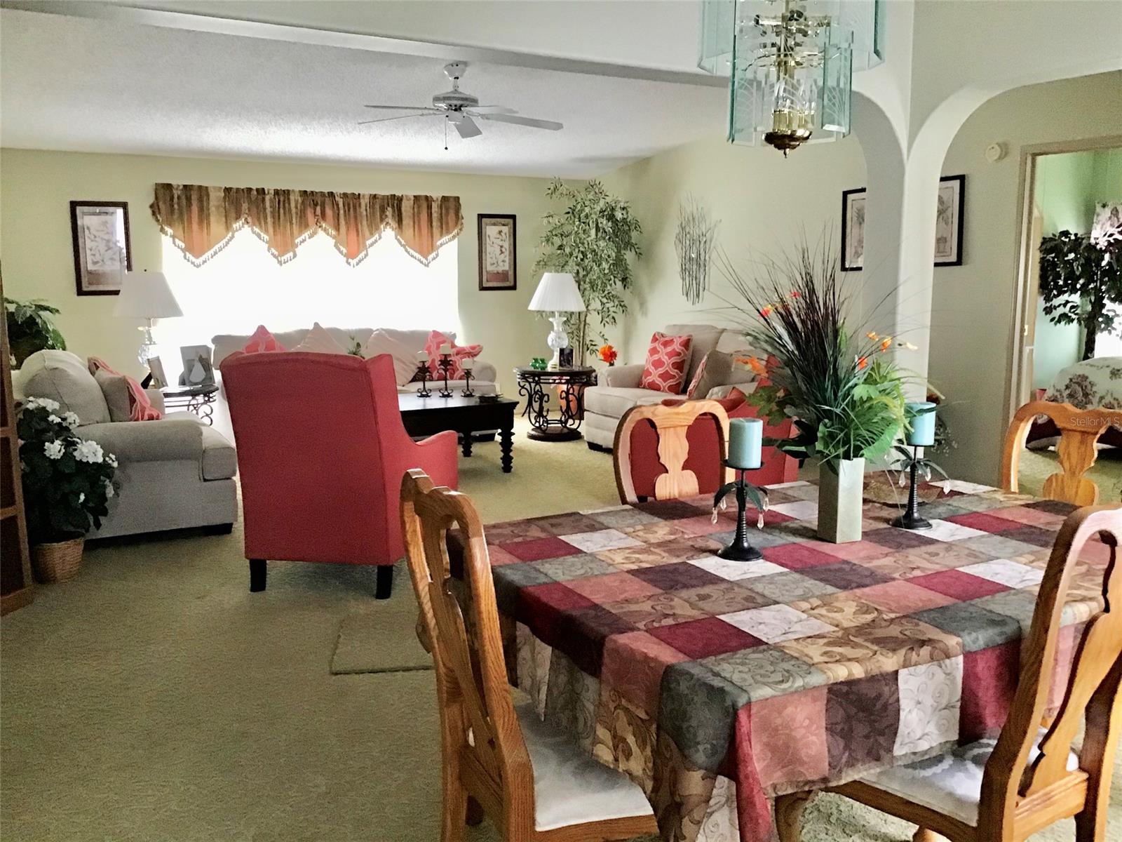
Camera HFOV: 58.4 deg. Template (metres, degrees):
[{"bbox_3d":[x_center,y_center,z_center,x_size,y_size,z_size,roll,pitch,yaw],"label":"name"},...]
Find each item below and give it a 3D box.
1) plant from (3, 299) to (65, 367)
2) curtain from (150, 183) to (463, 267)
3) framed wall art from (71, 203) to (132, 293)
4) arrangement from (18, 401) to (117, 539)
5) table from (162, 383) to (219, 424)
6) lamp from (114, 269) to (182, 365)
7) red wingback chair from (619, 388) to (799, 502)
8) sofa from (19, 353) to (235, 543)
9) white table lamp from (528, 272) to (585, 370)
[{"bbox_3d":[-3.651,-0.587,6.900,0.520,0.540,0.500,-5,10,-30],"label":"plant"},{"bbox_3d":[-2.102,-1.664,8.719,2.677,0.657,0.130,-4,9,-28],"label":"curtain"},{"bbox_3d":[-3.642,-1.367,7.987,0.417,0.739,0.035,-4,9,-28],"label":"framed wall art"},{"bbox_3d":[-2.316,0.229,4.720,0.480,0.680,0.460,-5,10,-30],"label":"arrangement"},{"bbox_3d":[-2.803,0.044,7.311,0.680,0.565,0.680,-5,10,-30],"label":"table"},{"bbox_3d":[-2.979,-0.662,7.284,0.480,0.830,0.480,-5,10,-30],"label":"lamp"},{"bbox_3d":[0.955,0.021,5.779,0.870,1.060,0.770,3,9,20],"label":"red wingback chair"},{"bbox_3d":[-2.606,0.058,5.868,1.022,0.973,1.676,-5,10,-30],"label":"sofa"},{"bbox_3d":[-0.033,-0.832,8.418,0.476,0.818,0.476,0,8,0],"label":"white table lamp"}]

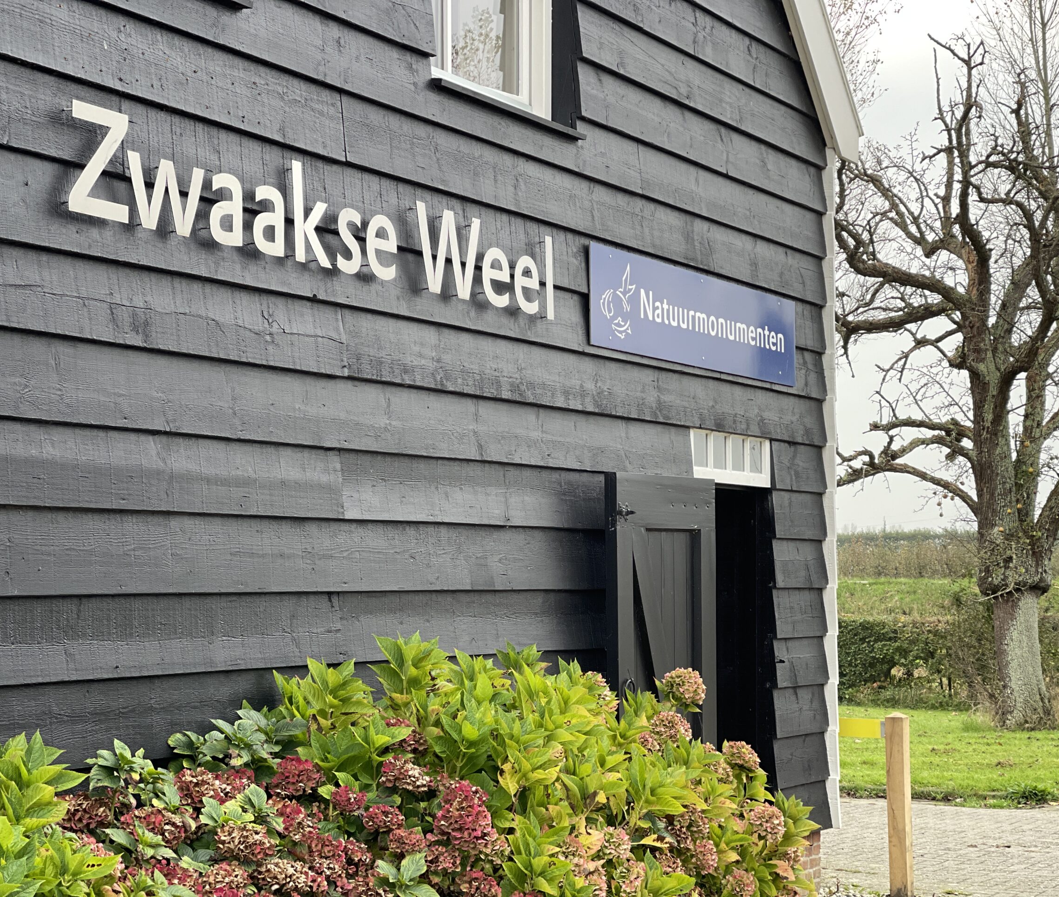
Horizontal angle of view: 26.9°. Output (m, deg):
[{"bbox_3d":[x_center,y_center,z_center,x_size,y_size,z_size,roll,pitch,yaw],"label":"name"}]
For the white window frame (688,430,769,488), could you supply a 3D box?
[{"bbox_3d":[0.922,0.042,10.447,0.080,0.253,0.953,-2,-4,28],"label":"white window frame"}]

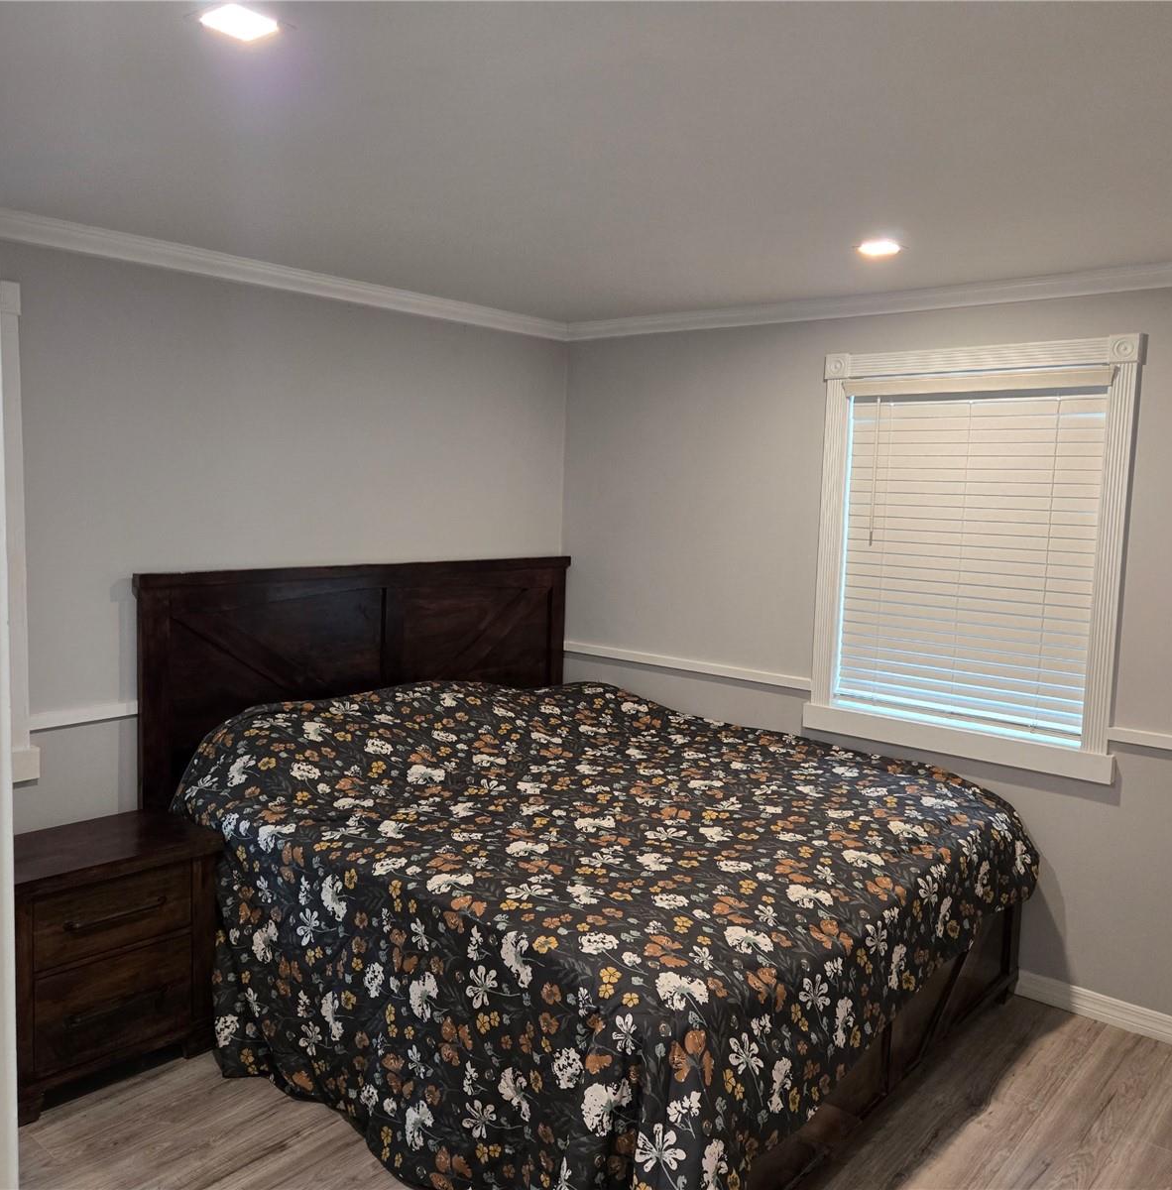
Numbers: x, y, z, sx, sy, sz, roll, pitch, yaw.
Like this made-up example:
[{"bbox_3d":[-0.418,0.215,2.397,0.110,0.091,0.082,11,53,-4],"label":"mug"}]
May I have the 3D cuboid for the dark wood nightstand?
[{"bbox_3d":[-1.437,1.029,3.022,0.447,0.635,0.625,7,8,40],"label":"dark wood nightstand"}]

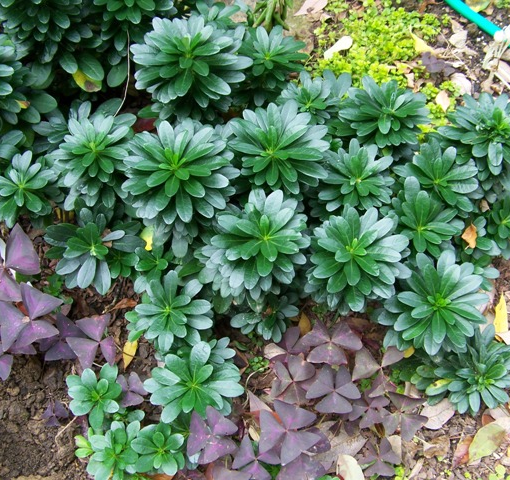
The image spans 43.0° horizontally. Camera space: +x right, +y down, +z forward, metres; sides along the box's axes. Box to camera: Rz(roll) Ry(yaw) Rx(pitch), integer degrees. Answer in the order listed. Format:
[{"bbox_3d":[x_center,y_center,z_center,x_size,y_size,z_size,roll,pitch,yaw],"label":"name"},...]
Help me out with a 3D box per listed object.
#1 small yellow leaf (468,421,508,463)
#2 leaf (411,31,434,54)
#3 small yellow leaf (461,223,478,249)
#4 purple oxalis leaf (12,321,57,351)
[{"bbox_3d":[0.280,0.250,0.780,0.062,0.009,0.029,-31,57,-20],"label":"small yellow leaf"},{"bbox_3d":[0.338,-0.399,1.307,0.033,0.012,0.064,-32,67,-9],"label":"leaf"},{"bbox_3d":[0.296,-0.006,0.893,0.021,0.009,0.035,2,75,13],"label":"small yellow leaf"},{"bbox_3d":[-0.269,0.115,0.797,0.051,0.014,0.031,18,60,3],"label":"purple oxalis leaf"}]

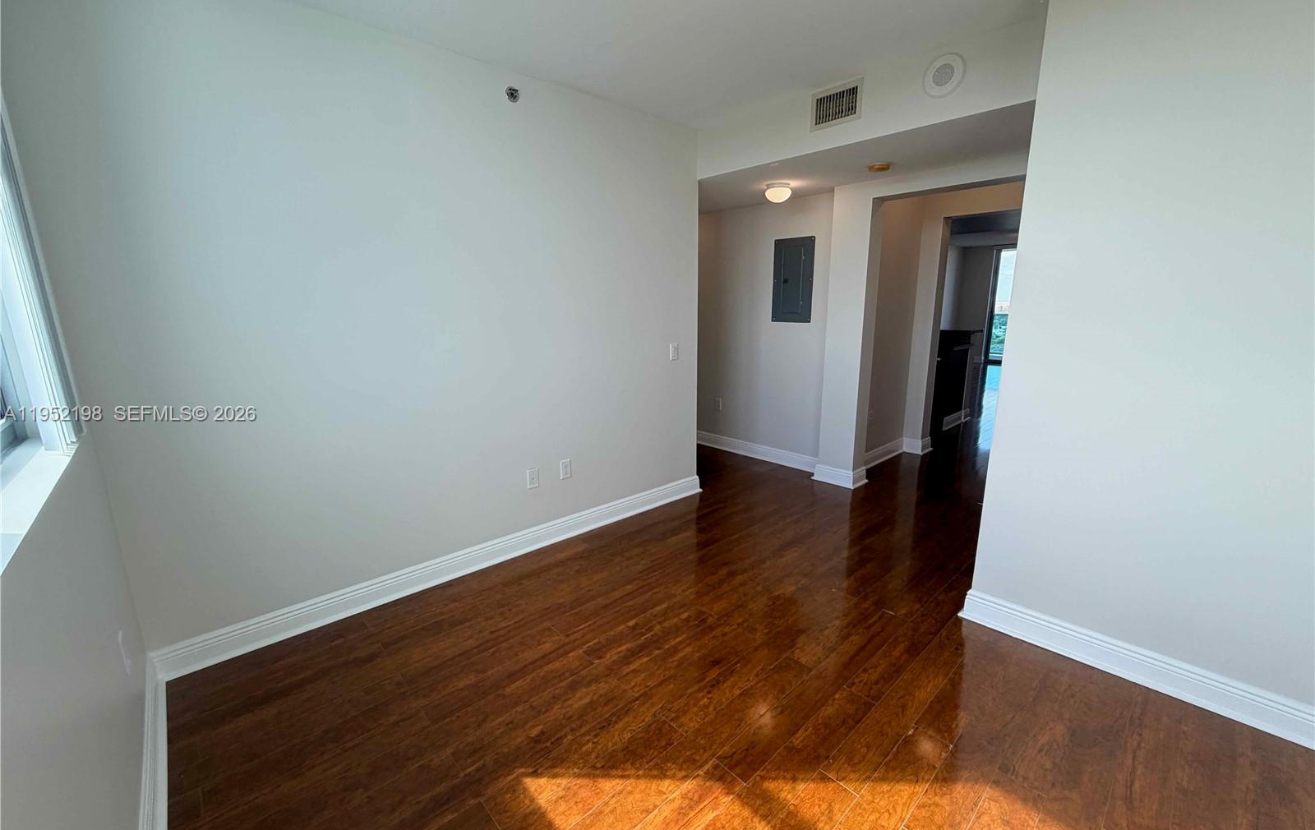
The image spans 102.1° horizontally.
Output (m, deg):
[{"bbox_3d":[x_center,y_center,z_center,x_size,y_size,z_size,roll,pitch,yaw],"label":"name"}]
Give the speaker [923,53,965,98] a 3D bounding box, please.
[{"bbox_3d":[1.349,-1.611,2.517,0.032,0.194,0.194,-11,16,-42],"label":"speaker"}]

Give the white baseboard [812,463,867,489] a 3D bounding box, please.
[{"bbox_3d":[1.516,0.477,4.403,0.282,0.132,0.366,-11,16,-42],"label":"white baseboard"}]

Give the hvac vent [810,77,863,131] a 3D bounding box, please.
[{"bbox_3d":[0.974,-1.694,2.916,0.020,0.195,0.305,-11,16,-42],"label":"hvac vent"}]

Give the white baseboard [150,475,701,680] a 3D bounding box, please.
[{"bbox_3d":[-0.814,0.759,3.121,3.151,0.132,0.028,-11,16,-42],"label":"white baseboard"}]

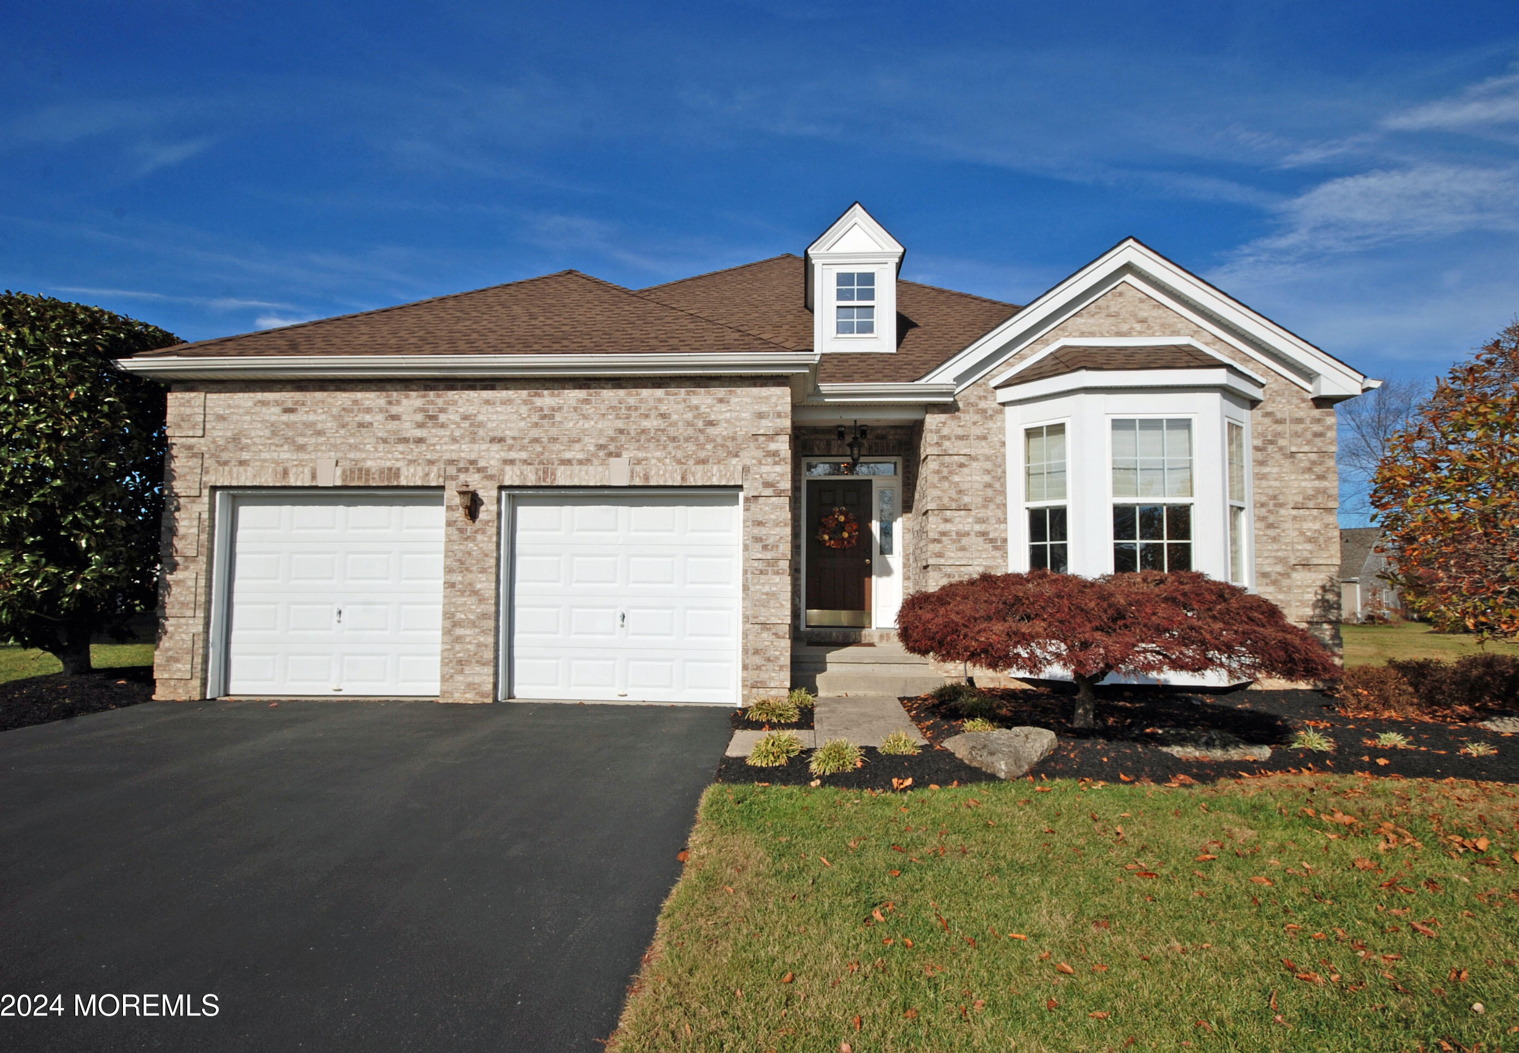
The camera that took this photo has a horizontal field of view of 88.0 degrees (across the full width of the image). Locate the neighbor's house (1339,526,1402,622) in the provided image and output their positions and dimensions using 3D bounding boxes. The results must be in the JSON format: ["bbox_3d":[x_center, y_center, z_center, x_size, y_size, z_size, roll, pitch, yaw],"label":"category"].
[{"bbox_3d":[37.200,3.270,56.200,10.000,5.900,13.000,2,-4,-33],"label":"neighbor's house"}]

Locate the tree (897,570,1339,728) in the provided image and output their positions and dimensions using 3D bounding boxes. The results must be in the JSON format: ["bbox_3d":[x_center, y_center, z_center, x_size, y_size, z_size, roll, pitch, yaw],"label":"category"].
[{"bbox_3d":[3.100,1.090,6.980,3.650,1.400,3.000,0,-3,3],"label":"tree"}]

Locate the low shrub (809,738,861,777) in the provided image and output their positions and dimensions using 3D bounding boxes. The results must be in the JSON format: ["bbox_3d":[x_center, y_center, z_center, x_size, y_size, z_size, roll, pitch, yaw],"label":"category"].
[{"bbox_3d":[0.531,1.590,5.490,0.380,0.225,0.350,0,-3,3],"label":"low shrub"}]

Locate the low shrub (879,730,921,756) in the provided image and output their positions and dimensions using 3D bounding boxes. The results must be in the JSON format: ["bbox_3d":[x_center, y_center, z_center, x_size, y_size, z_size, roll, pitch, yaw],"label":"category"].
[{"bbox_3d":[1.092,1.665,6.120,0.330,0.160,0.300,0,-3,3],"label":"low shrub"}]

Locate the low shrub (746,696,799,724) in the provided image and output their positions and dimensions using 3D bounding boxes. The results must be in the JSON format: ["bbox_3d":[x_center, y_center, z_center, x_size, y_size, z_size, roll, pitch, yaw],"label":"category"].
[{"bbox_3d":[0.127,1.690,7.350,0.490,0.230,0.440,0,-3,3],"label":"low shrub"}]

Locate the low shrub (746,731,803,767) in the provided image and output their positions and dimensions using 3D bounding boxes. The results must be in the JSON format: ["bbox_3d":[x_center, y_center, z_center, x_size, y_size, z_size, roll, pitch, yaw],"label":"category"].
[{"bbox_3d":[0.108,1.607,5.770,0.420,0.220,0.390,0,-3,3],"label":"low shrub"}]

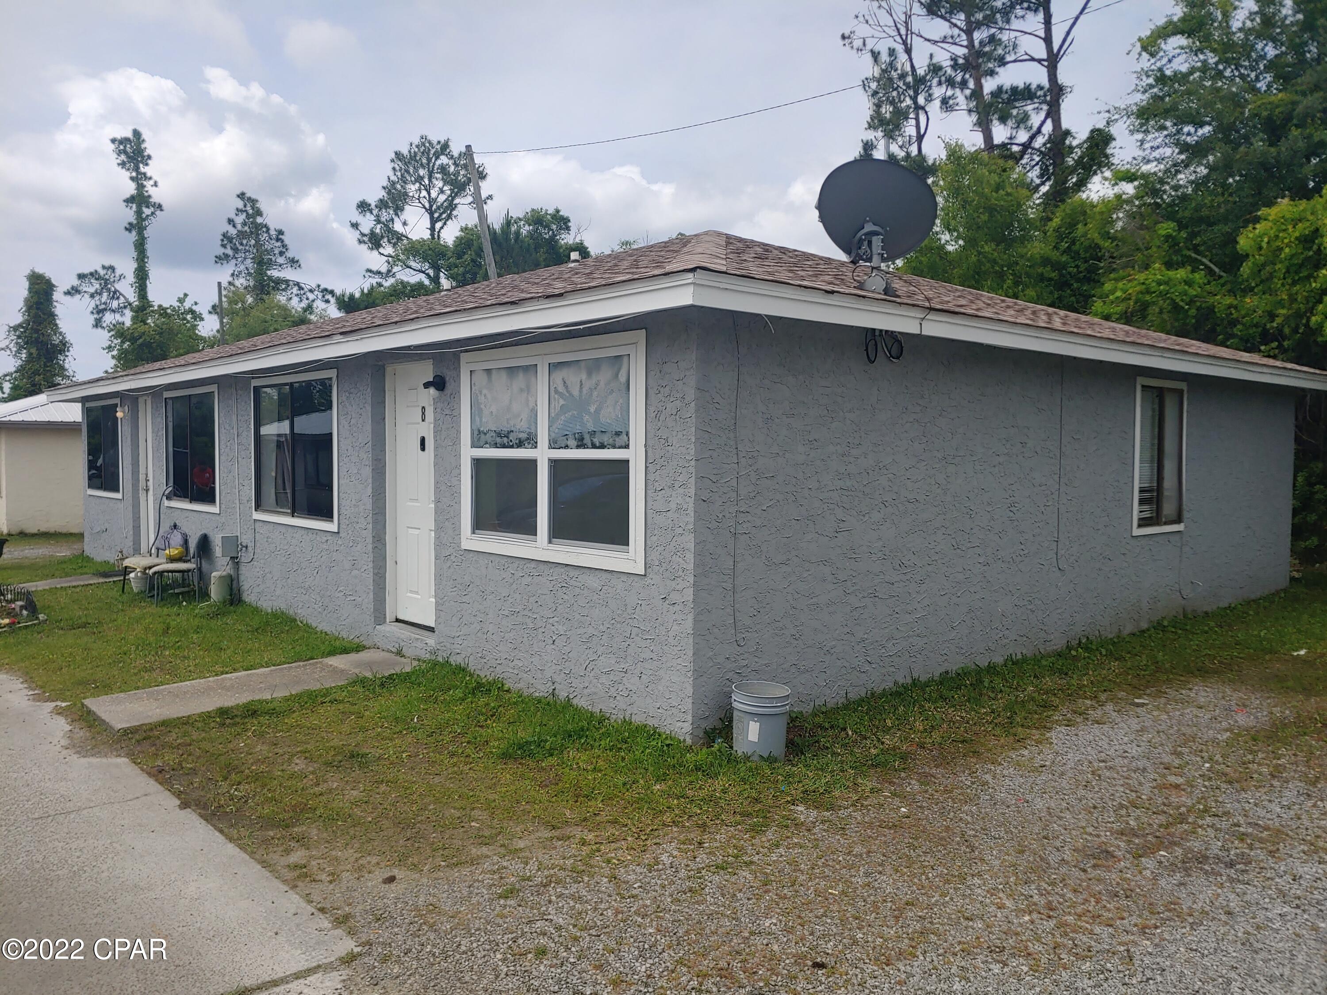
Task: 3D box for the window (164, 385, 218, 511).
[{"bbox_3d":[-5.410,-0.547,10.991,0.100,1.379,1.948,-3,4,-43],"label":"window"}]

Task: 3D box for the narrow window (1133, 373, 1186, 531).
[{"bbox_3d":[4.716,-0.383,9.112,1.201,1.452,0.100,-3,4,-42],"label":"narrow window"}]

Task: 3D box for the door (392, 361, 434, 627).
[{"bbox_3d":[-1.867,0.002,7.434,0.090,2.060,0.950,-3,4,-43],"label":"door"}]

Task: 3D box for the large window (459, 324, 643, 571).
[{"bbox_3d":[-0.734,-0.280,5.976,0.100,1.351,1.914,-3,4,-43],"label":"large window"}]

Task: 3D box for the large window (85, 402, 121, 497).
[{"bbox_3d":[-8.074,-0.700,13.847,0.100,1.379,1.948,-3,4,-43],"label":"large window"}]

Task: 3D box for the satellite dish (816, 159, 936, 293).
[{"bbox_3d":[1.275,-1.653,5.820,0.750,0.770,0.550,-1,3,-20],"label":"satellite dish"}]

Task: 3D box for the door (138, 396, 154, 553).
[{"bbox_3d":[-6.640,-0.272,12.507,0.090,2.080,0.950,-3,4,-43],"label":"door"}]

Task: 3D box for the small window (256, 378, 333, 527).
[{"bbox_3d":[-3.413,-0.431,8.849,0.100,1.379,1.948,-3,4,-43],"label":"small window"}]

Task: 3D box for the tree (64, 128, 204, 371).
[{"bbox_3d":[-24.863,-9.110,45.437,6.500,16.512,6.000,-2,3,-29],"label":"tree"}]

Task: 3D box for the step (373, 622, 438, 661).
[{"bbox_3d":[-1.931,1.127,7.446,0.220,0.170,1.000,-3,4,-43],"label":"step"}]

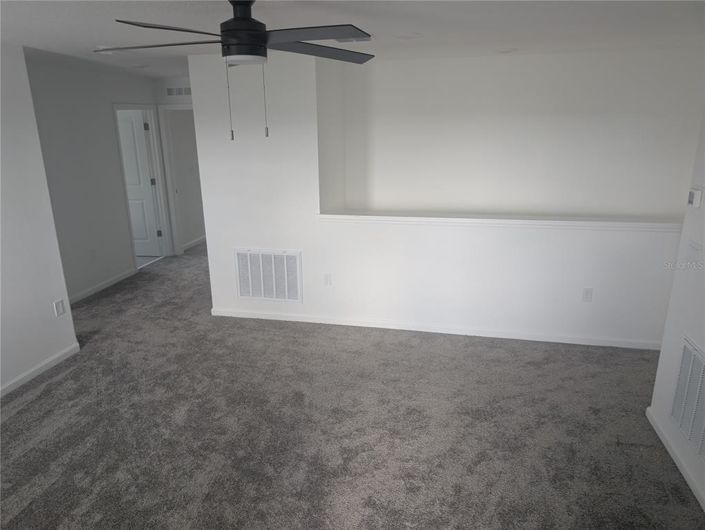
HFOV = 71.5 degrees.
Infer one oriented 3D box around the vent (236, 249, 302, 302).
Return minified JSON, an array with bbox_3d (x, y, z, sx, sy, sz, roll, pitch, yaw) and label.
[{"bbox_3d":[-0.793,0.105,4.672,0.646,0.518,0.022,3,16,12],"label":"vent"}]

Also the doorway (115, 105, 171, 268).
[{"bbox_3d":[-2.764,-1.021,6.503,0.130,2.103,0.892,3,16,12],"label":"doorway"}]

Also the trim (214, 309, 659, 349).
[{"bbox_3d":[0.589,0.577,4.486,4.101,0.080,0.018,3,16,12],"label":"trim"}]

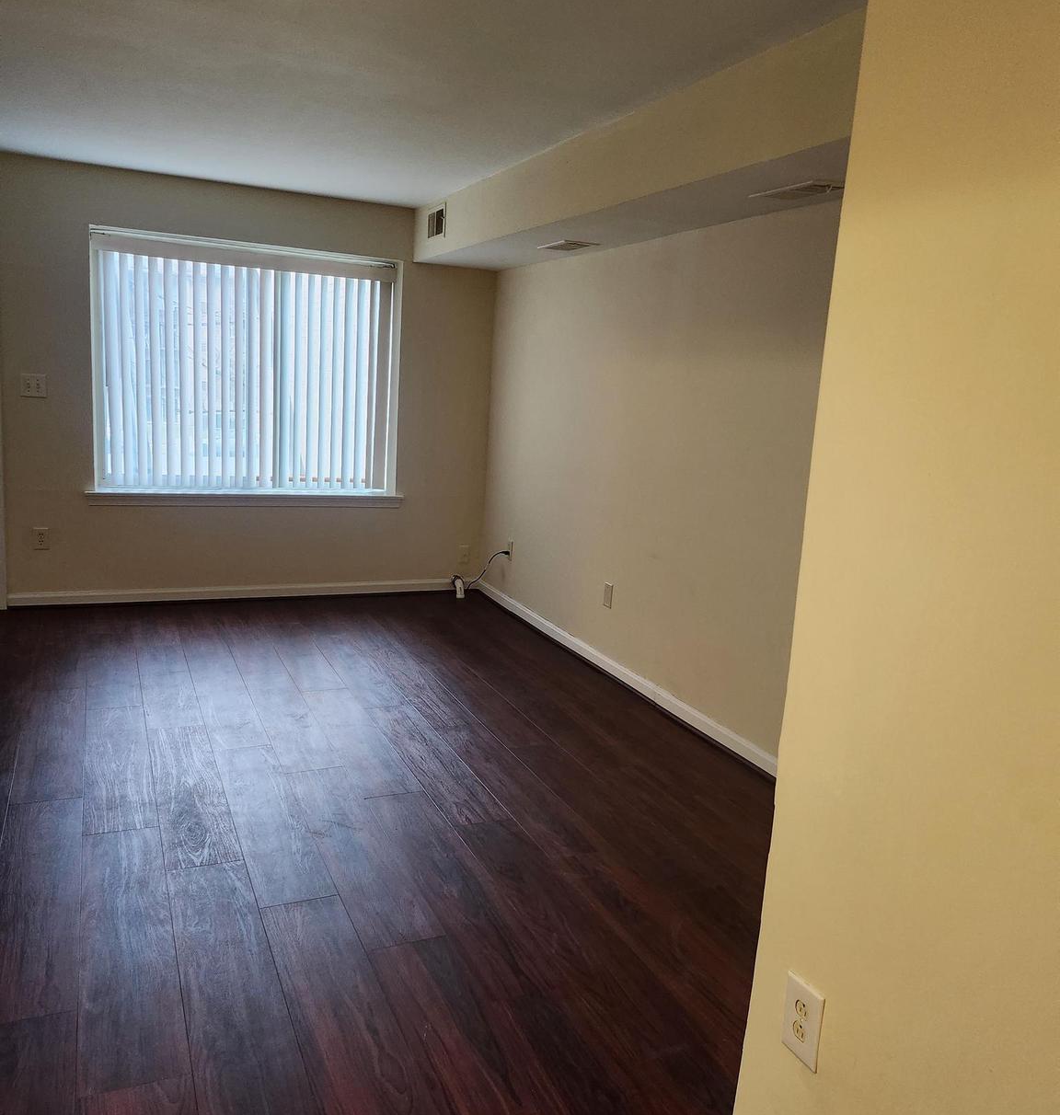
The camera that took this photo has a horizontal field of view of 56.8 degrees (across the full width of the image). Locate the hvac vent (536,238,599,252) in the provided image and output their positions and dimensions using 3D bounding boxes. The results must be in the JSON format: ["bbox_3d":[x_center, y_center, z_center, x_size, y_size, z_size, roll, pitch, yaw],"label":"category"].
[{"bbox_3d":[0.177,-1.531,4.834,0.200,0.020,0.355,-1,11,-23],"label":"hvac vent"}]

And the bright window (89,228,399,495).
[{"bbox_3d":[-1.661,-1.108,5.864,1.744,1.420,0.100,-1,11,-23],"label":"bright window"}]

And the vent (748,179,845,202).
[{"bbox_3d":[0.891,-1.177,3.177,0.200,0.020,0.345,-1,11,-23],"label":"vent"}]

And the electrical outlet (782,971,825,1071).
[{"bbox_3d":[0.461,0.784,1.658,0.007,0.130,0.085,-1,11,-23],"label":"electrical outlet"}]

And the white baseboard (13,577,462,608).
[{"bbox_3d":[-1.652,0.211,6.073,2.801,0.083,0.016,-1,12,-23],"label":"white baseboard"}]

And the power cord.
[{"bbox_3d":[-0.325,0.109,6.341,0.220,0.390,0.460,-1,11,-23],"label":"power cord"}]

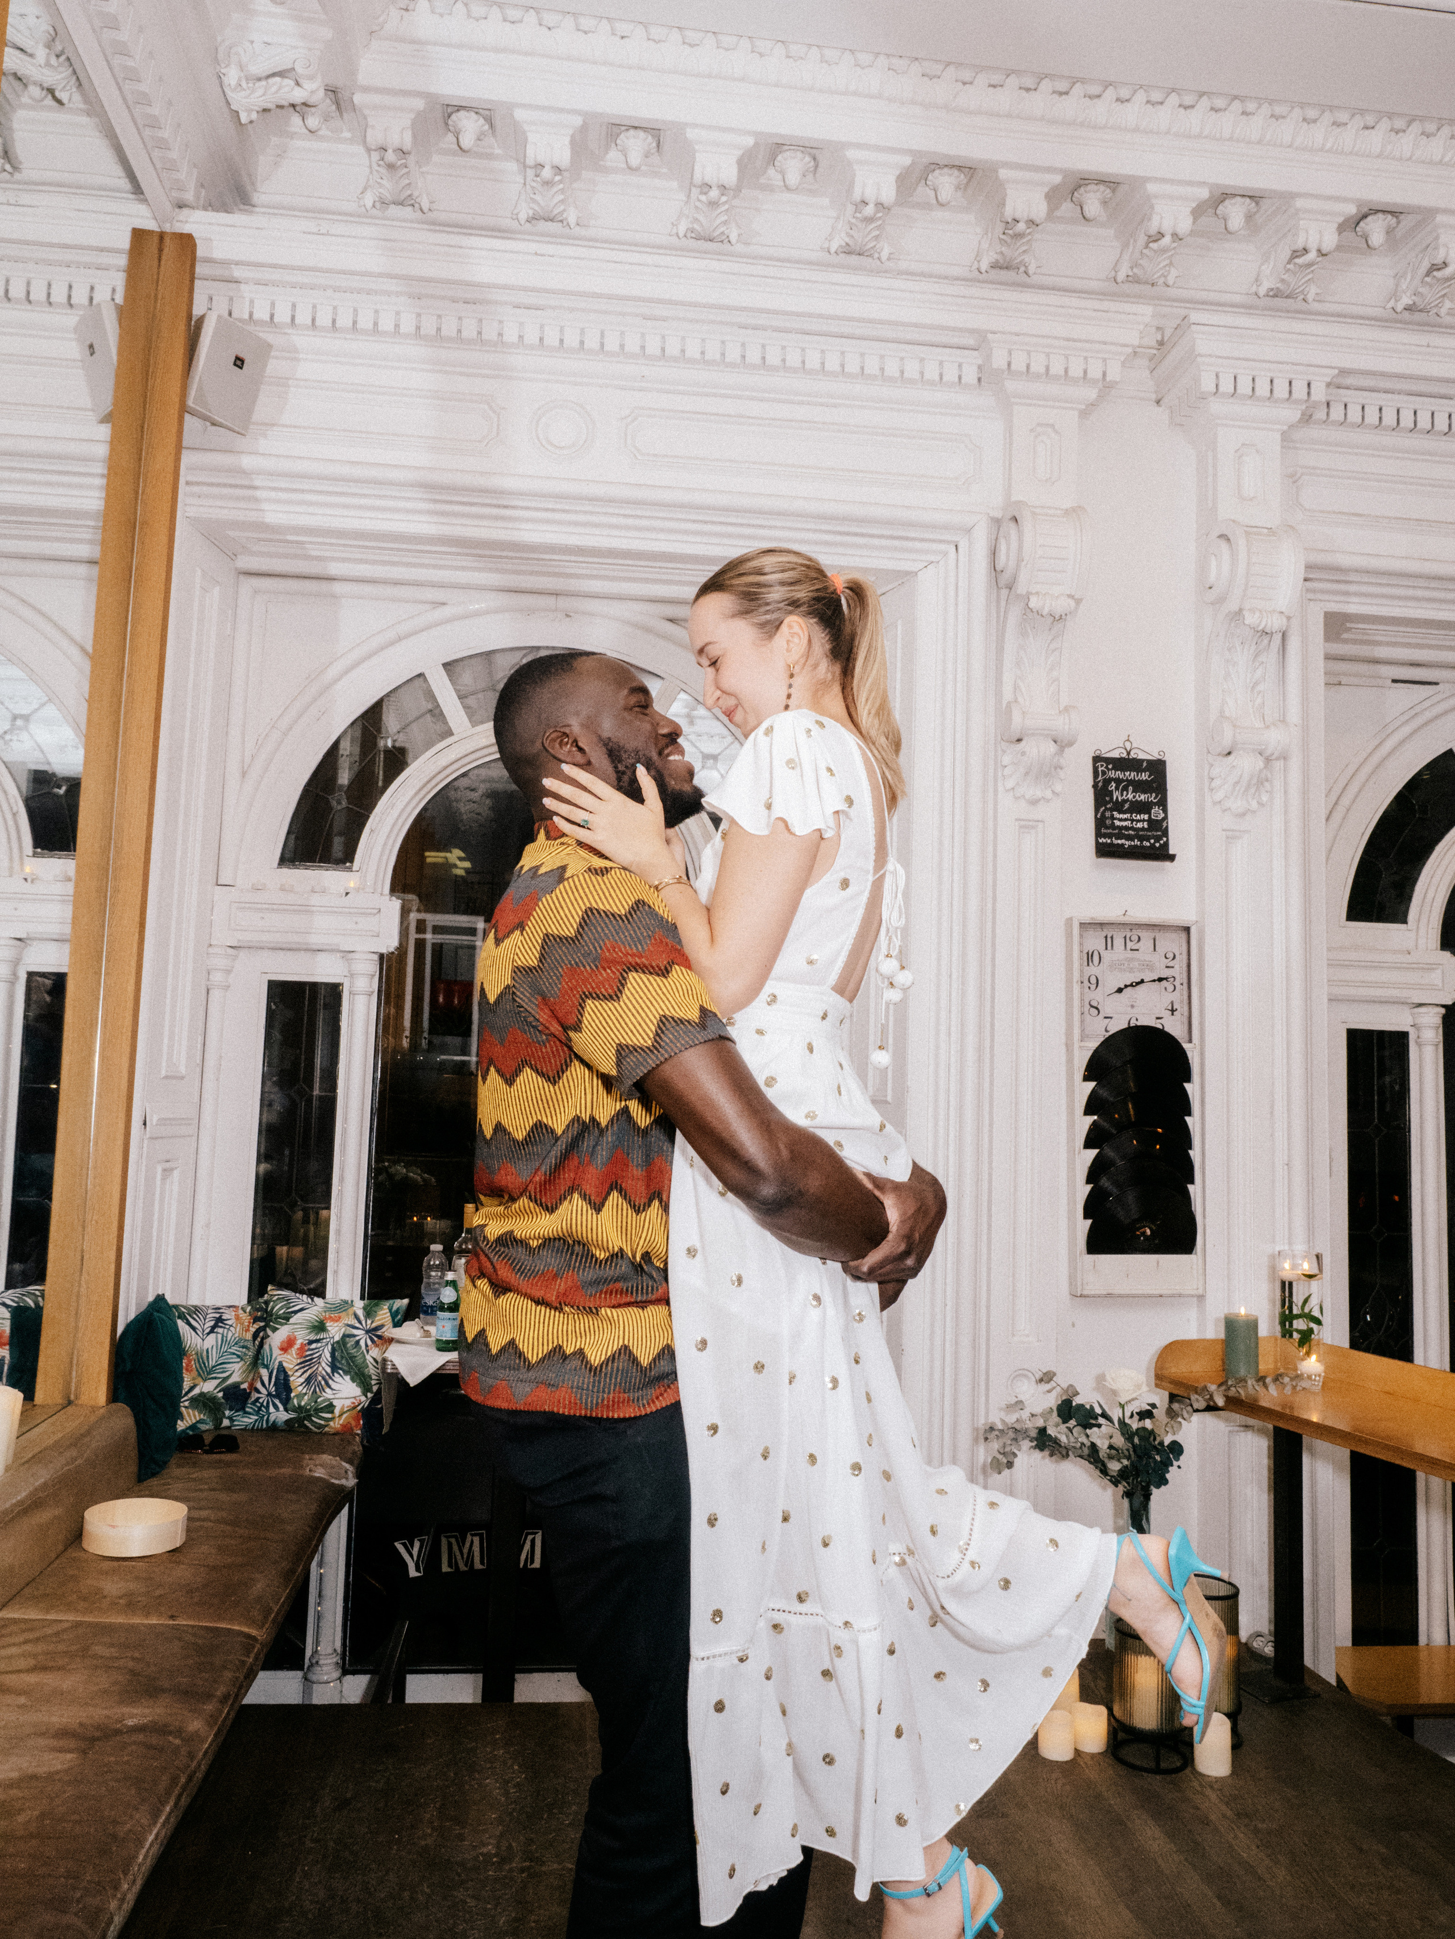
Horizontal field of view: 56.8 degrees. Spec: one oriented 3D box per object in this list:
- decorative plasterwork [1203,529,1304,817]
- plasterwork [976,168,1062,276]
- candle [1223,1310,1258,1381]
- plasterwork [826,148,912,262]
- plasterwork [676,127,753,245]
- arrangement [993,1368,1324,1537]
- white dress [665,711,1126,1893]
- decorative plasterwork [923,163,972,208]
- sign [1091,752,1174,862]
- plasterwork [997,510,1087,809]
[{"bbox_3d":[1.418,-0.809,3.631,0.188,0.770,0.190,2,-5,-6],"label":"decorative plasterwork"},{"bbox_3d":[0.755,-1.942,3.505,0.170,0.180,0.200,2,-6,-7],"label":"plasterwork"},{"bbox_3d":[1.254,0.919,3.279,0.078,0.144,0.078,2,-5,-6],"label":"candle"},{"bbox_3d":[0.353,-1.882,3.345,0.172,0.152,0.205,2,-5,-6],"label":"plasterwork"},{"bbox_3d":[-0.037,-2.053,3.539,0.182,0.183,0.215,2,-5,-6],"label":"plasterwork"},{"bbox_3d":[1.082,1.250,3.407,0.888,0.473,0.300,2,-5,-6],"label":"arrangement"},{"bbox_3d":[0.185,0.375,1.560,0.500,1.330,0.400,0,-6,12],"label":"white dress"},{"bbox_3d":[0.542,-1.937,3.343,0.105,0.085,0.105,2,-5,-6],"label":"decorative plasterwork"},{"bbox_3d":[1.120,-0.466,3.716,0.222,0.327,0.045,2,-5,-6],"label":"sign"},{"bbox_3d":[0.844,-0.842,3.571,0.186,0.775,0.190,2,-5,-6],"label":"plasterwork"}]

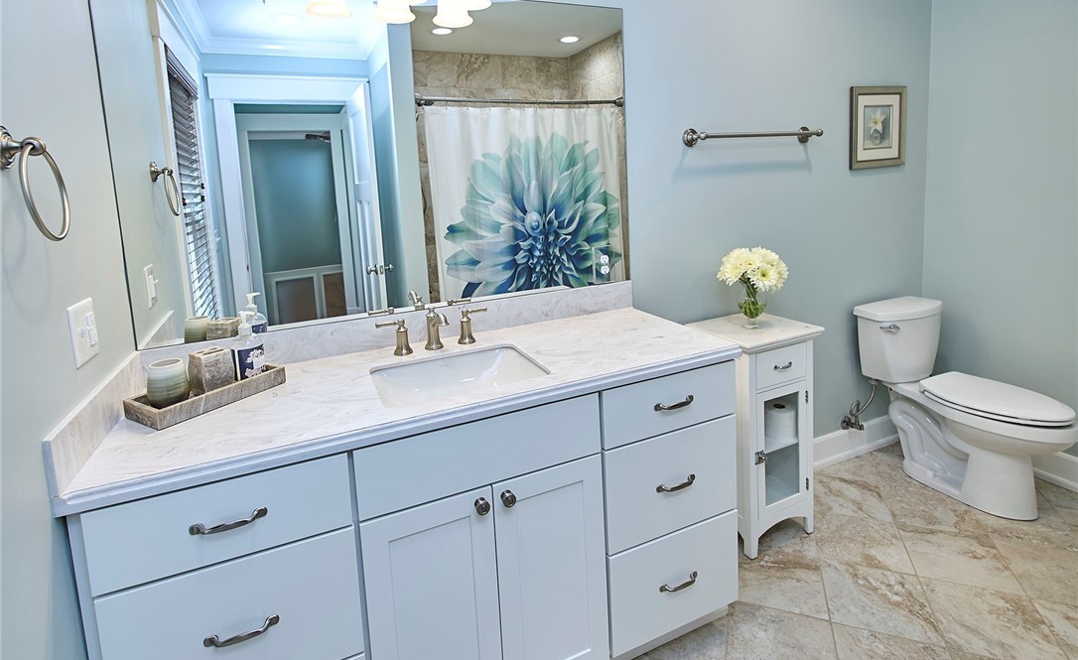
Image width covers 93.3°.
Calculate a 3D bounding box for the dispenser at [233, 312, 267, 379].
[{"bbox_3d":[-0.770,0.046,1.350,0.073,0.187,0.070,-2,11,15],"label":"dispenser"}]

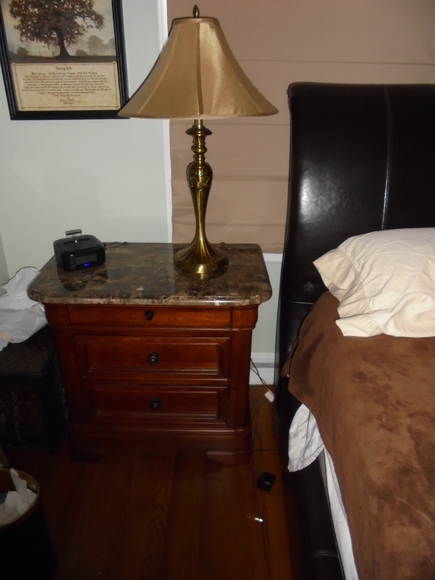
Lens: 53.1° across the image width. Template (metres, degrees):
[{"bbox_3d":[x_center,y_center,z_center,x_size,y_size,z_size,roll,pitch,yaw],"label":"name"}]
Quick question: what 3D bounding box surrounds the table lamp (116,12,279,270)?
[{"bbox_3d":[-0.054,-0.428,1.337,0.468,0.746,0.468,1,26,0],"label":"table lamp"}]

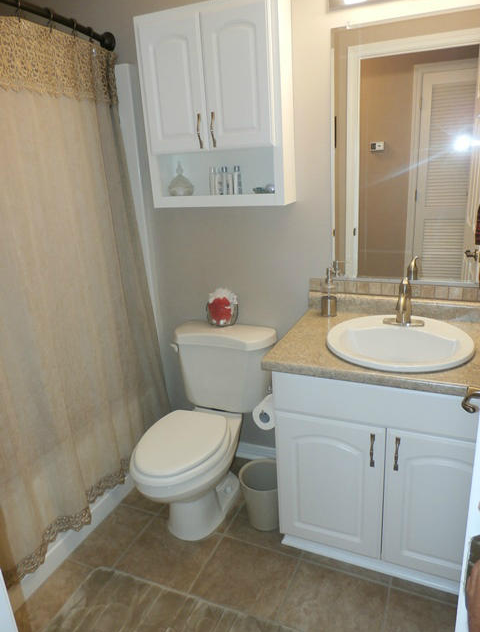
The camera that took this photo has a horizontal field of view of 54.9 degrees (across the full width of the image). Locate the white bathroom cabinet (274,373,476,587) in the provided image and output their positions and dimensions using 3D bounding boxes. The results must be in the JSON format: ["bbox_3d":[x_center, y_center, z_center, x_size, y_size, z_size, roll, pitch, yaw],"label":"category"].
[{"bbox_3d":[0.577,0.498,1.749,0.760,0.800,0.502,5,21,24],"label":"white bathroom cabinet"}]

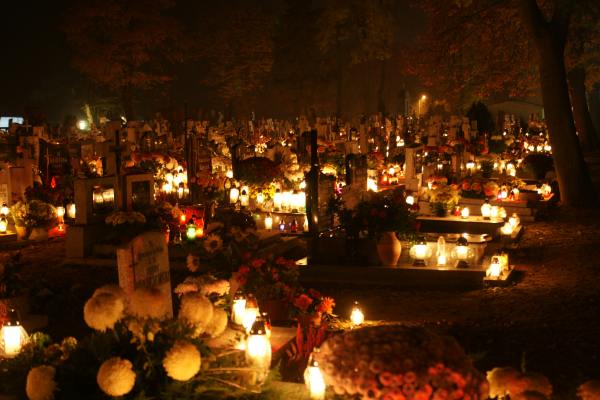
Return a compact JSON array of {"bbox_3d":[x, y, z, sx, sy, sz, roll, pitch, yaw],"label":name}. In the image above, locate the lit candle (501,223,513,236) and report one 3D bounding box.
[{"bbox_3d":[2.574,0.361,10.800,0.130,0.165,0.130,2,6,20],"label":"lit candle"}]

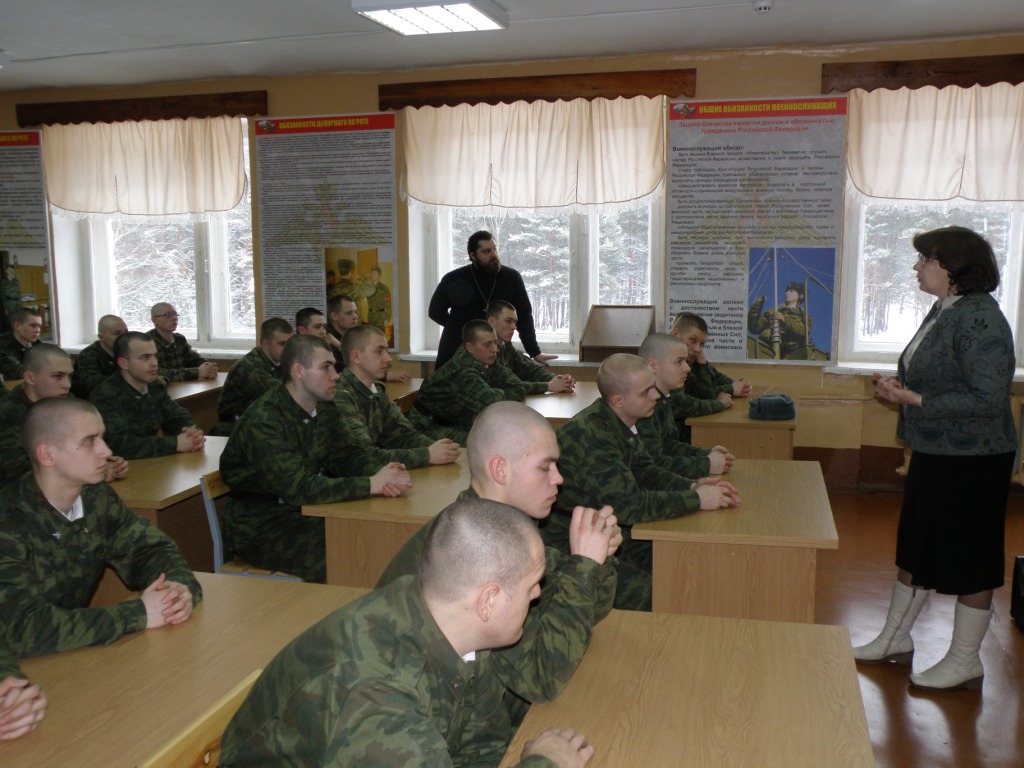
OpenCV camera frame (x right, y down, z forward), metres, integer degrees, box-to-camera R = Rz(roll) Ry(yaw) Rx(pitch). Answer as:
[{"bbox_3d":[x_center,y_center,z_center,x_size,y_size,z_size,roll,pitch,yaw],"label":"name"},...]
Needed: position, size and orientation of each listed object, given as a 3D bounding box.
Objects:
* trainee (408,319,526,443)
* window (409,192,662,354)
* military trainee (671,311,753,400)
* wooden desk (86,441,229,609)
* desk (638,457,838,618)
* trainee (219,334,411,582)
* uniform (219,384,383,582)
[{"bbox_3d":[-0.245,0.234,5.631,0.780,1.240,0.520,3,9,21],"label":"trainee"},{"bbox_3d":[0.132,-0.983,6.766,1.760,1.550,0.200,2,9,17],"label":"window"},{"bbox_3d":[1.026,0.196,5.661,0.730,1.220,0.500,2,9,14],"label":"military trainee"},{"bbox_3d":[-1.342,0.690,3.950,0.570,0.760,1.050,2,9,14],"label":"wooden desk"},{"bbox_3d":[0.837,0.763,3.661,0.640,0.750,1.130,2,9,14],"label":"desk"},{"bbox_3d":[-0.756,0.478,3.692,0.800,1.320,0.520,3,9,19],"label":"trainee"},{"bbox_3d":[-0.785,0.496,3.622,0.660,0.960,0.500,2,9,14],"label":"uniform"}]

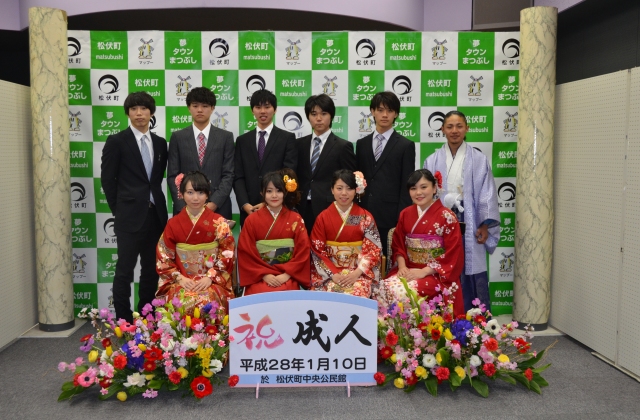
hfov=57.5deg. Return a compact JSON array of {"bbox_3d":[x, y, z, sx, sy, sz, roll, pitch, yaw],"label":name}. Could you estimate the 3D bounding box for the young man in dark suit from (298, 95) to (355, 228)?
[{"bbox_3d":[0.040,0.036,4.205,0.450,1.720,0.290,2,5,20],"label":"young man in dark suit"}]

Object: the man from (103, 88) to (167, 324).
[{"bbox_3d":[-1.325,0.018,4.214,0.470,1.755,0.310,-3,5,-36],"label":"man"}]

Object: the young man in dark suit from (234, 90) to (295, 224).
[{"bbox_3d":[-0.400,0.019,4.204,0.470,1.755,0.310,0,4,5],"label":"young man in dark suit"}]

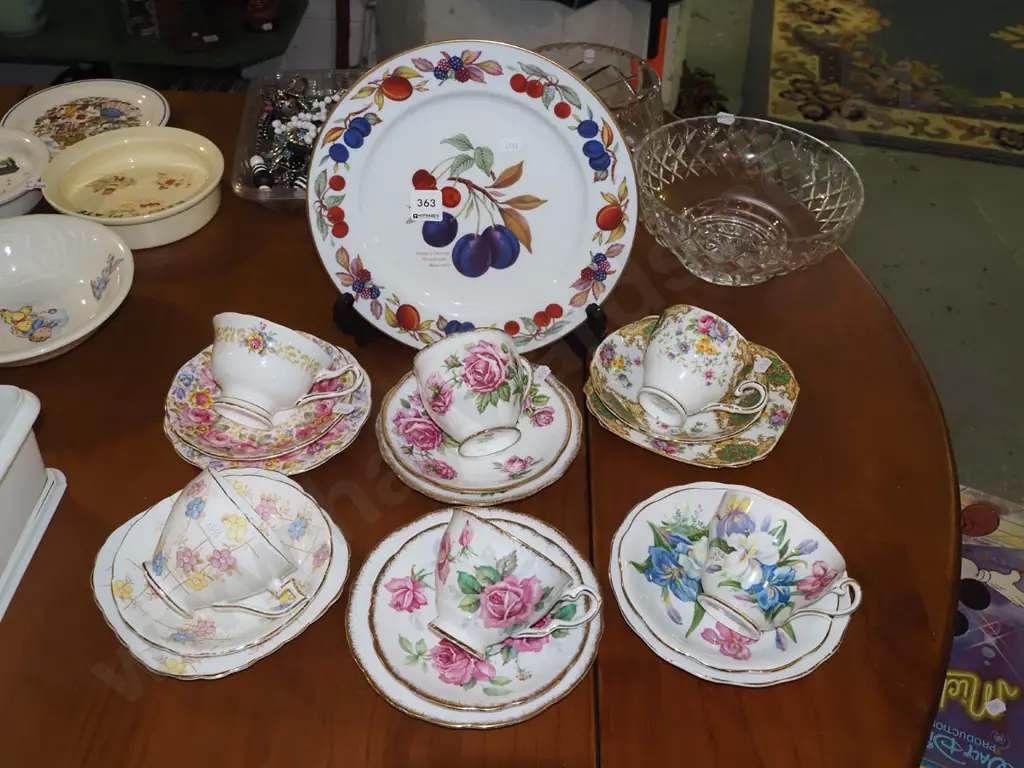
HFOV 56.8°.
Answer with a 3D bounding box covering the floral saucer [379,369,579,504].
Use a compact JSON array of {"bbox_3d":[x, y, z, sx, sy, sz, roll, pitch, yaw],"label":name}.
[{"bbox_3d":[-0.025,0.037,0.731,0.159,0.019,0.159,2,45,-2],"label":"floral saucer"}]

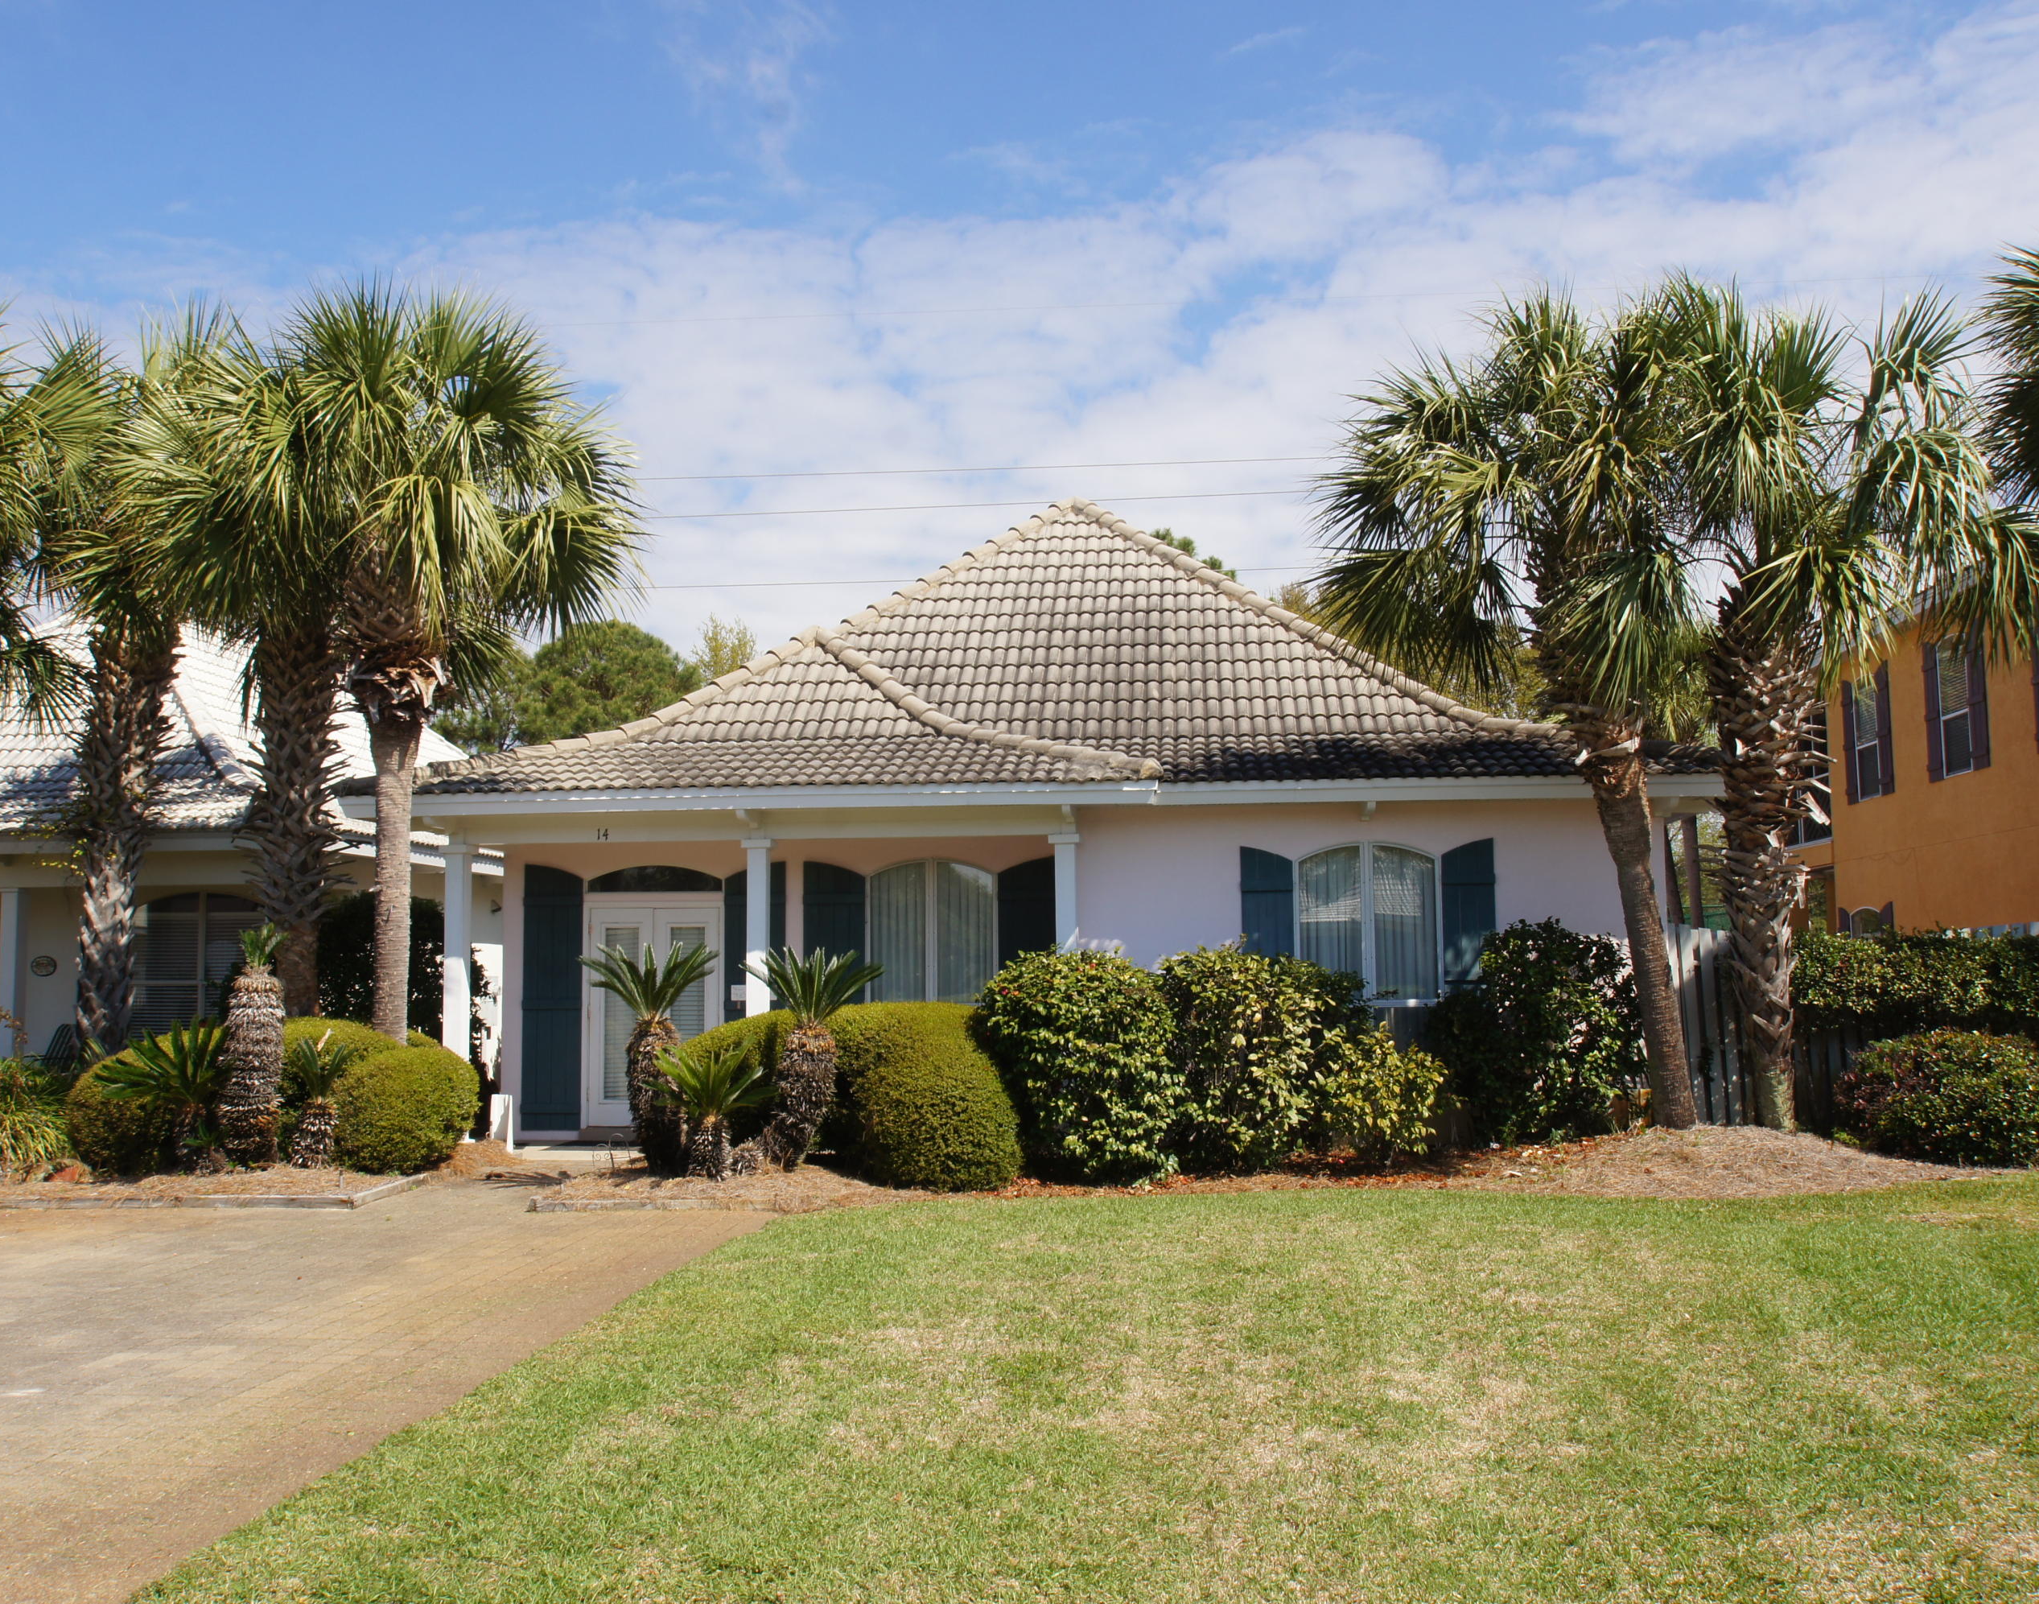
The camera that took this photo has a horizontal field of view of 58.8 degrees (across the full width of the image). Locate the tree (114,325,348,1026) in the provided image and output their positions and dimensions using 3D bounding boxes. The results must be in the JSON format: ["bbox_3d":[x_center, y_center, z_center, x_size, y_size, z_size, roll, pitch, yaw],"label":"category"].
[{"bbox_3d":[-6.103,-0.623,15.136,2.884,7.171,2.800,0,-6,0],"label":"tree"}]

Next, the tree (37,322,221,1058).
[{"bbox_3d":[-8.285,-0.721,16.749,2.100,7.826,2.100,-1,-5,5],"label":"tree"}]

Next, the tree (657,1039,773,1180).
[{"bbox_3d":[-2.403,2.378,14.091,1.000,1.058,0.950,-1,-5,5],"label":"tree"}]

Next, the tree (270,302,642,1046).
[{"bbox_3d":[-4.569,-0.713,14.742,2.961,7.251,2.900,0,-6,0],"label":"tree"}]

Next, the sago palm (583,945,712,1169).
[{"bbox_3d":[-2.722,1.865,13.284,0.998,1.717,1.000,0,-6,0],"label":"sago palm"}]

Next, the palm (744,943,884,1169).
[{"bbox_3d":[-1.514,1.886,13.381,1.005,1.632,1.000,0,-6,0],"label":"palm"}]

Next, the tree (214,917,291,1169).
[{"bbox_3d":[-6.276,1.989,14.783,0.600,1.986,0.580,-1,-5,5],"label":"tree"}]

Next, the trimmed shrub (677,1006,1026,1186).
[{"bbox_3d":[-1.341,2.295,14.449,2.700,1.372,1.800,-1,-5,5],"label":"trimmed shrub"}]

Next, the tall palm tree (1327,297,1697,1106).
[{"bbox_3d":[3.735,-0.772,13.837,2.928,6.439,2.900,0,-6,0],"label":"tall palm tree"}]

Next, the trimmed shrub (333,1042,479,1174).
[{"bbox_3d":[-5.068,2.499,14.885,1.200,1.031,1.150,-1,-5,5],"label":"trimmed shrub"}]

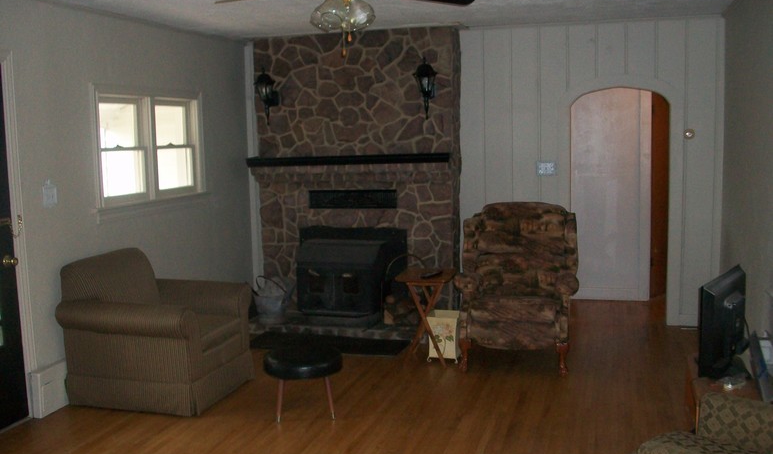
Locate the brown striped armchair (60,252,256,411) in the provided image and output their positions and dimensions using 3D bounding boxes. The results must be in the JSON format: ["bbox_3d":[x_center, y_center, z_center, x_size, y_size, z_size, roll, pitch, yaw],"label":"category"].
[{"bbox_3d":[-1.434,0.611,4.831,0.920,0.880,0.800,0,7,17],"label":"brown striped armchair"}]

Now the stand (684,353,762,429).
[{"bbox_3d":[1.635,0.908,3.548,0.420,0.420,0.760,1,7,18],"label":"stand"}]

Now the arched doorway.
[{"bbox_3d":[1.882,-0.147,6.179,0.750,1.880,0.150,0,7,17],"label":"arched doorway"}]

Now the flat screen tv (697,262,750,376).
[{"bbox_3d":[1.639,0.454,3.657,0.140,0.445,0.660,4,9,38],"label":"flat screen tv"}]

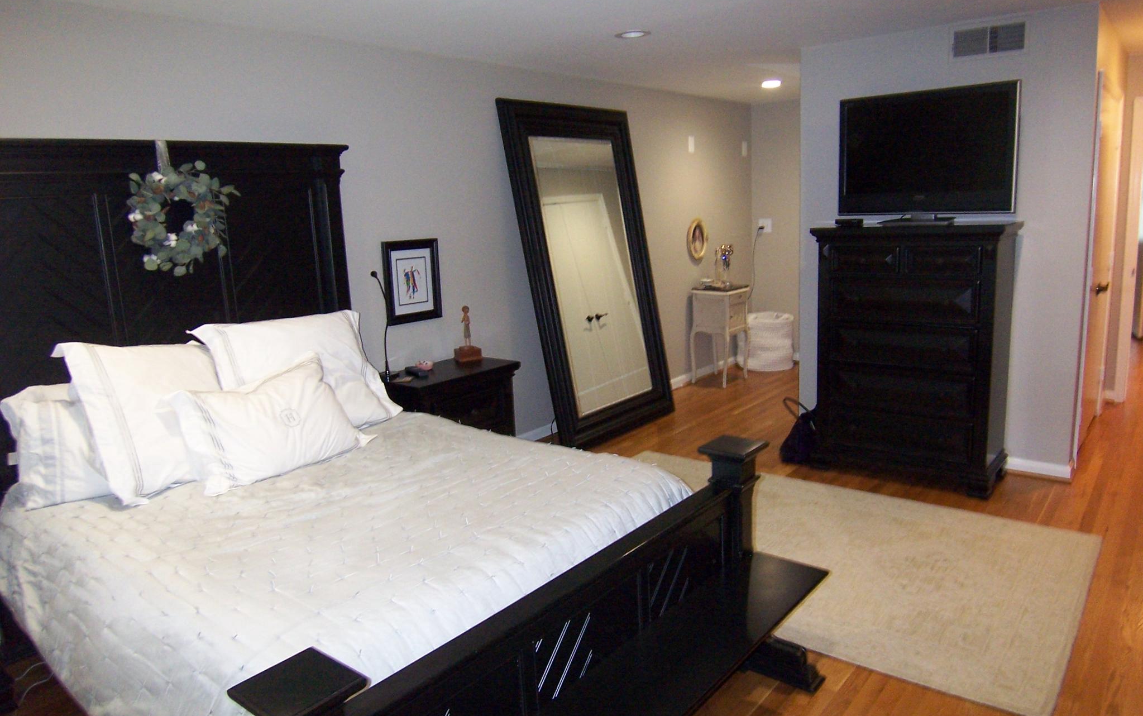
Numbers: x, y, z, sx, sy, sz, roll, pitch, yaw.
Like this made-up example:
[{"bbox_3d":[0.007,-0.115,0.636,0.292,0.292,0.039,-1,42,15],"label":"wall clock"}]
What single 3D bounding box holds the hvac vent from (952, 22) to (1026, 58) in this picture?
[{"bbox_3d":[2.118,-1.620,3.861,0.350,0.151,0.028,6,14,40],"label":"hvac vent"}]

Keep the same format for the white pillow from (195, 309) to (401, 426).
[{"bbox_3d":[-1.137,0.073,3.263,0.200,0.530,0.790,-29,-7,39],"label":"white pillow"}]

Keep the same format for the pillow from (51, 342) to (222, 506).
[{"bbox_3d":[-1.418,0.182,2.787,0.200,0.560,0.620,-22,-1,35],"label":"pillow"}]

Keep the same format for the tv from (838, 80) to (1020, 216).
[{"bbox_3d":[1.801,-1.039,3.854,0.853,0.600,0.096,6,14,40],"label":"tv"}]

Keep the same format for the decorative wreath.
[{"bbox_3d":[-1.627,-0.584,3.174,0.110,0.455,0.440,7,15,40],"label":"decorative wreath"}]

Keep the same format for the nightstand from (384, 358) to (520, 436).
[{"bbox_3d":[-0.666,0.413,4.166,0.442,0.710,0.705,6,14,40],"label":"nightstand"}]

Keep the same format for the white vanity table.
[{"bbox_3d":[1.278,-0.193,6.517,0.358,0.803,0.422,6,14,40],"label":"white vanity table"}]

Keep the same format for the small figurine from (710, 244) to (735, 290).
[{"bbox_3d":[1.276,-0.773,6.429,0.129,0.378,0.149,6,14,40],"label":"small figurine"}]

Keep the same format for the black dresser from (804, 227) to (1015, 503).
[{"bbox_3d":[1.843,-0.037,4.120,0.944,1.339,0.497,6,14,40],"label":"black dresser"}]

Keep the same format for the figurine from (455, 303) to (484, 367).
[{"bbox_3d":[-0.625,-0.147,4.520,0.125,0.320,0.125,-8,12,-25],"label":"figurine"}]

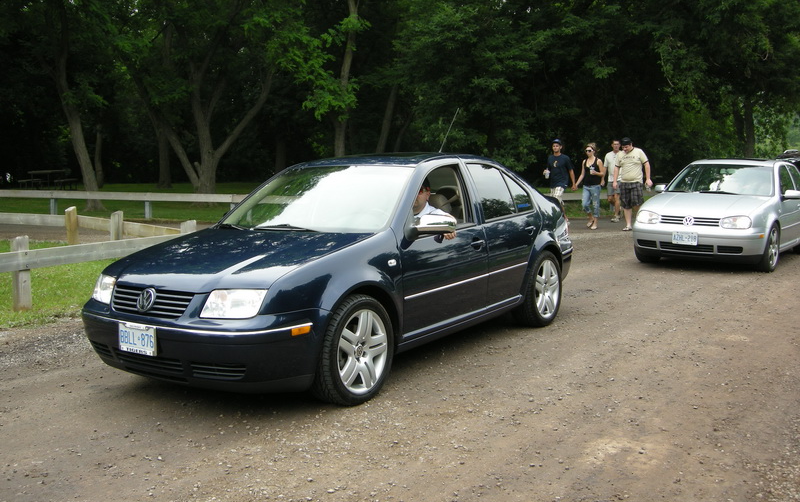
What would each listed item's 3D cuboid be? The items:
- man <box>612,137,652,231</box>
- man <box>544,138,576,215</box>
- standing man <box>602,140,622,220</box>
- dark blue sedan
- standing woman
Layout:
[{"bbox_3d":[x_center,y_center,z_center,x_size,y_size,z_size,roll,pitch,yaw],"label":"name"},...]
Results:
[{"bbox_3d":[4.359,-1.252,15.600,0.720,1.764,0.500,1,7,18],"label":"man"},{"bbox_3d":[3.106,-1.306,16.200,0.640,1.767,0.480,3,7,33],"label":"man"},{"bbox_3d":[4.557,-1.500,17.800,0.540,1.770,0.460,0,6,15],"label":"standing man"},{"bbox_3d":[-0.171,0.005,6.226,1.770,1.429,4.370,3,8,34],"label":"dark blue sedan"},{"bbox_3d":[3.622,-1.234,15.900,0.550,1.677,0.450,2,7,30],"label":"standing woman"}]

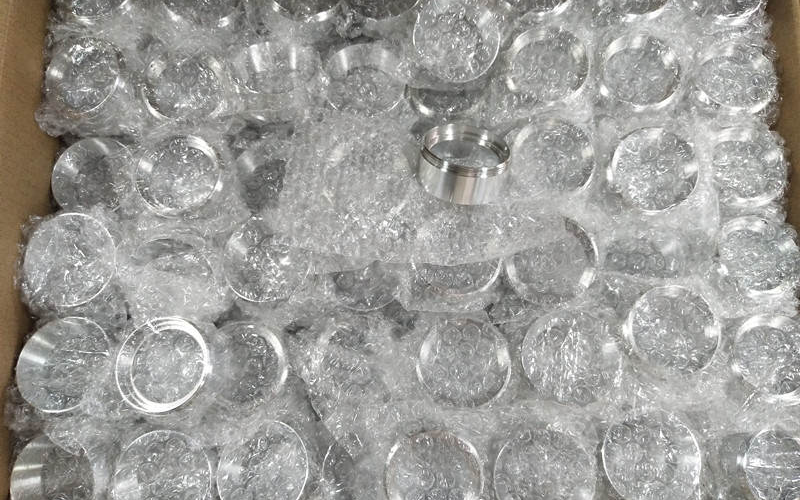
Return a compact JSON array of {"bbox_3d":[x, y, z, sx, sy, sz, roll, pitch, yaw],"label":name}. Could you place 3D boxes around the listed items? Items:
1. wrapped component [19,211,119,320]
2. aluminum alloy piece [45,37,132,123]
[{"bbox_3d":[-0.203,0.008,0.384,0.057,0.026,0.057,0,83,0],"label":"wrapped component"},{"bbox_3d":[-0.222,-0.119,0.437,0.057,0.026,0.057,0,77,-1],"label":"aluminum alloy piece"}]

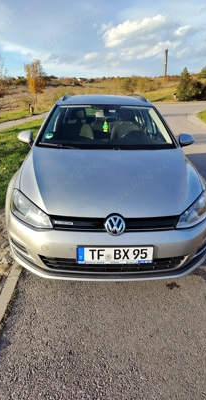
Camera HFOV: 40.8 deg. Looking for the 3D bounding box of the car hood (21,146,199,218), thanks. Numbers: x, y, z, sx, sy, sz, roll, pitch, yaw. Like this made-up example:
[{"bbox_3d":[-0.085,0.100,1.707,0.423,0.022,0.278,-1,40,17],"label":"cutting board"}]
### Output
[{"bbox_3d":[0.071,-0.199,2.368,1.550,0.310,1.110,0,22,-2],"label":"car hood"}]

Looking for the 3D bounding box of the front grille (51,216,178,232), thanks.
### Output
[{"bbox_3d":[0.084,0.167,1.933,0.900,0.115,0.110,0,22,-2],"label":"front grille"}]

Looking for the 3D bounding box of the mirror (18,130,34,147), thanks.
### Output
[{"bbox_3d":[-0.870,-0.712,3.146,0.193,0.160,0.150,0,22,-2],"label":"mirror"}]

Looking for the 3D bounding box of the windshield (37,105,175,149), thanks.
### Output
[{"bbox_3d":[0.050,-0.821,3.040,1.440,0.405,0.760,0,22,-2],"label":"windshield"}]

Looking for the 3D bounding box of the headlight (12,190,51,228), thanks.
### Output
[{"bbox_3d":[-0.548,0.053,2.089,0.395,0.165,0.440,0,22,-2],"label":"headlight"}]

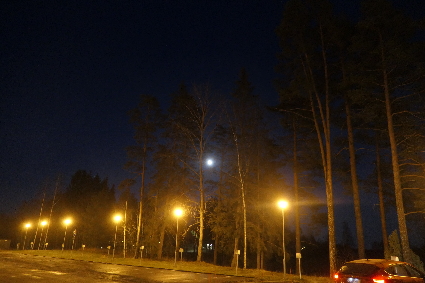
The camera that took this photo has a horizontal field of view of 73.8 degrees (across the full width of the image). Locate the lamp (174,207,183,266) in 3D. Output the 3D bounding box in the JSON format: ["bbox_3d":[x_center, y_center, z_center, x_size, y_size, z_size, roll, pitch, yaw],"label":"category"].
[{"bbox_3d":[-2.886,7.866,23.275,0.450,4.200,0.500,-17,-27,41],"label":"lamp"}]

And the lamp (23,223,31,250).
[{"bbox_3d":[-33.967,17.298,51.593,0.450,4.200,0.500,-17,-27,41],"label":"lamp"}]

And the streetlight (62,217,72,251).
[{"bbox_3d":[-20.337,13.162,39.174,0.450,4.200,0.500,-17,-27,41],"label":"streetlight"}]

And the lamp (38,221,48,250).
[{"bbox_3d":[-27.675,15.389,45.860,0.450,4.200,0.500,-17,-27,41],"label":"lamp"}]

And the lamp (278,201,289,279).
[{"bbox_3d":[4.250,5.700,16.772,0.450,4.200,0.500,-17,-27,41],"label":"lamp"}]

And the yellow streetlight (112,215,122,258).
[{"bbox_3d":[-10.209,10.088,29.946,0.450,4.200,0.500,-17,-27,41],"label":"yellow streetlight"}]

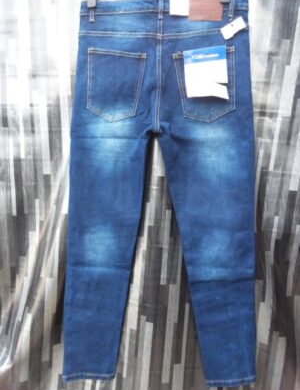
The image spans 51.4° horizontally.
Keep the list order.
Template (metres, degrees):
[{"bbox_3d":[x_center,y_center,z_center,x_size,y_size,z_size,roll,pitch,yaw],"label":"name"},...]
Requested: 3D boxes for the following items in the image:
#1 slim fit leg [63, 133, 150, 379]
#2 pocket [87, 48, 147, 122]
[{"bbox_3d":[-0.134,0.206,0.898,0.246,0.764,0.045,3,13,2],"label":"slim fit leg"},{"bbox_3d":[-0.084,-0.267,0.772,0.144,0.172,0.015,3,13,2],"label":"pocket"}]

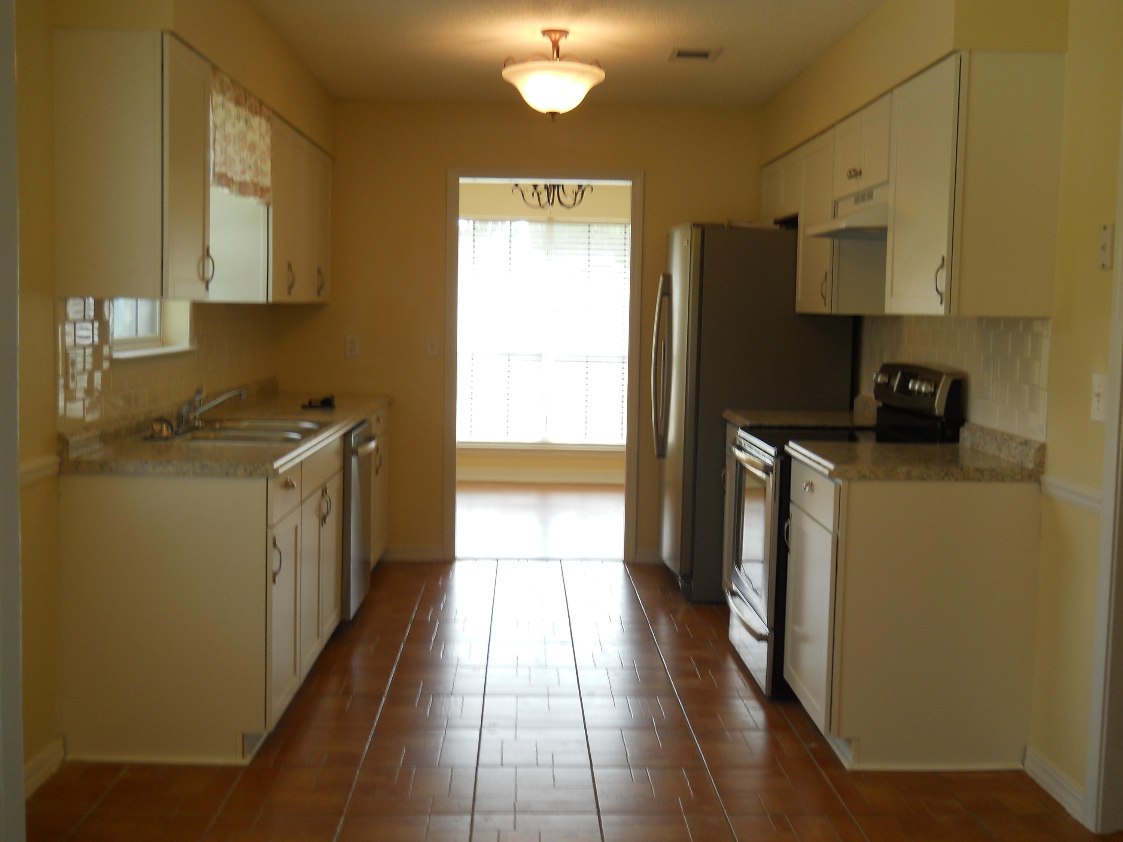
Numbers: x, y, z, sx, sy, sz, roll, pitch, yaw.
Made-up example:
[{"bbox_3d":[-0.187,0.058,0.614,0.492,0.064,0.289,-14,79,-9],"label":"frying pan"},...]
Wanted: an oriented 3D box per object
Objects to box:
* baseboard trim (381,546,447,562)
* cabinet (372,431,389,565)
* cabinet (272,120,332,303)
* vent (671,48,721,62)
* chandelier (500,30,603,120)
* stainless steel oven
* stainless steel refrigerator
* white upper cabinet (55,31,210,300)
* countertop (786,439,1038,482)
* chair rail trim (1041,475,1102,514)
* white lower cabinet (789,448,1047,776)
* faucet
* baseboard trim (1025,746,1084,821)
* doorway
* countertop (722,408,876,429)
[{"bbox_3d":[-0.813,0.713,6.479,0.357,0.083,0.016,1,5,-2],"label":"baseboard trim"},{"bbox_3d":[-1.241,0.363,6.020,0.618,0.874,0.930,1,5,-2],"label":"cabinet"},{"bbox_3d":[-1.353,-0.933,5.604,0.331,0.757,1.510,1,5,-2],"label":"cabinet"},{"bbox_3d":[0.556,-1.522,5.024,0.210,0.015,0.290,1,5,-2],"label":"vent"},{"bbox_3d":[-0.031,-1.357,4.736,0.406,0.352,0.406,1,5,-2],"label":"chandelier"},{"bbox_3d":[1.039,0.484,4.589,0.682,0.960,0.760,1,5,-2],"label":"stainless steel oven"},{"bbox_3d":[0.922,-0.053,6.072,0.858,1.766,0.880,1,5,-2],"label":"stainless steel refrigerator"},{"bbox_3d":[-1.294,-0.752,3.668,0.331,0.757,0.450,1,5,-2],"label":"white upper cabinet"},{"bbox_3d":[1.107,0.127,3.850,0.635,0.046,0.615,1,5,-2],"label":"countertop"},{"bbox_3d":[1.429,0.204,3.371,0.022,0.050,0.385,1,5,-2],"label":"chair rail trim"},{"bbox_3d":[1.107,0.597,3.930,0.629,0.874,0.605,1,5,-2],"label":"white lower cabinet"},{"bbox_3d":[-1.281,-0.046,4.428,0.240,0.154,0.230,1,5,-2],"label":"faucet"},{"bbox_3d":[1.418,1.040,3.451,0.017,0.083,0.405,1,5,-2],"label":"baseboard trim"},{"bbox_3d":[-0.099,-0.285,6.465,1.038,2.096,0.130,1,5,-2],"label":"doorway"},{"bbox_3d":[1.063,-0.003,5.196,0.635,0.046,0.530,1,5,-2],"label":"countertop"}]

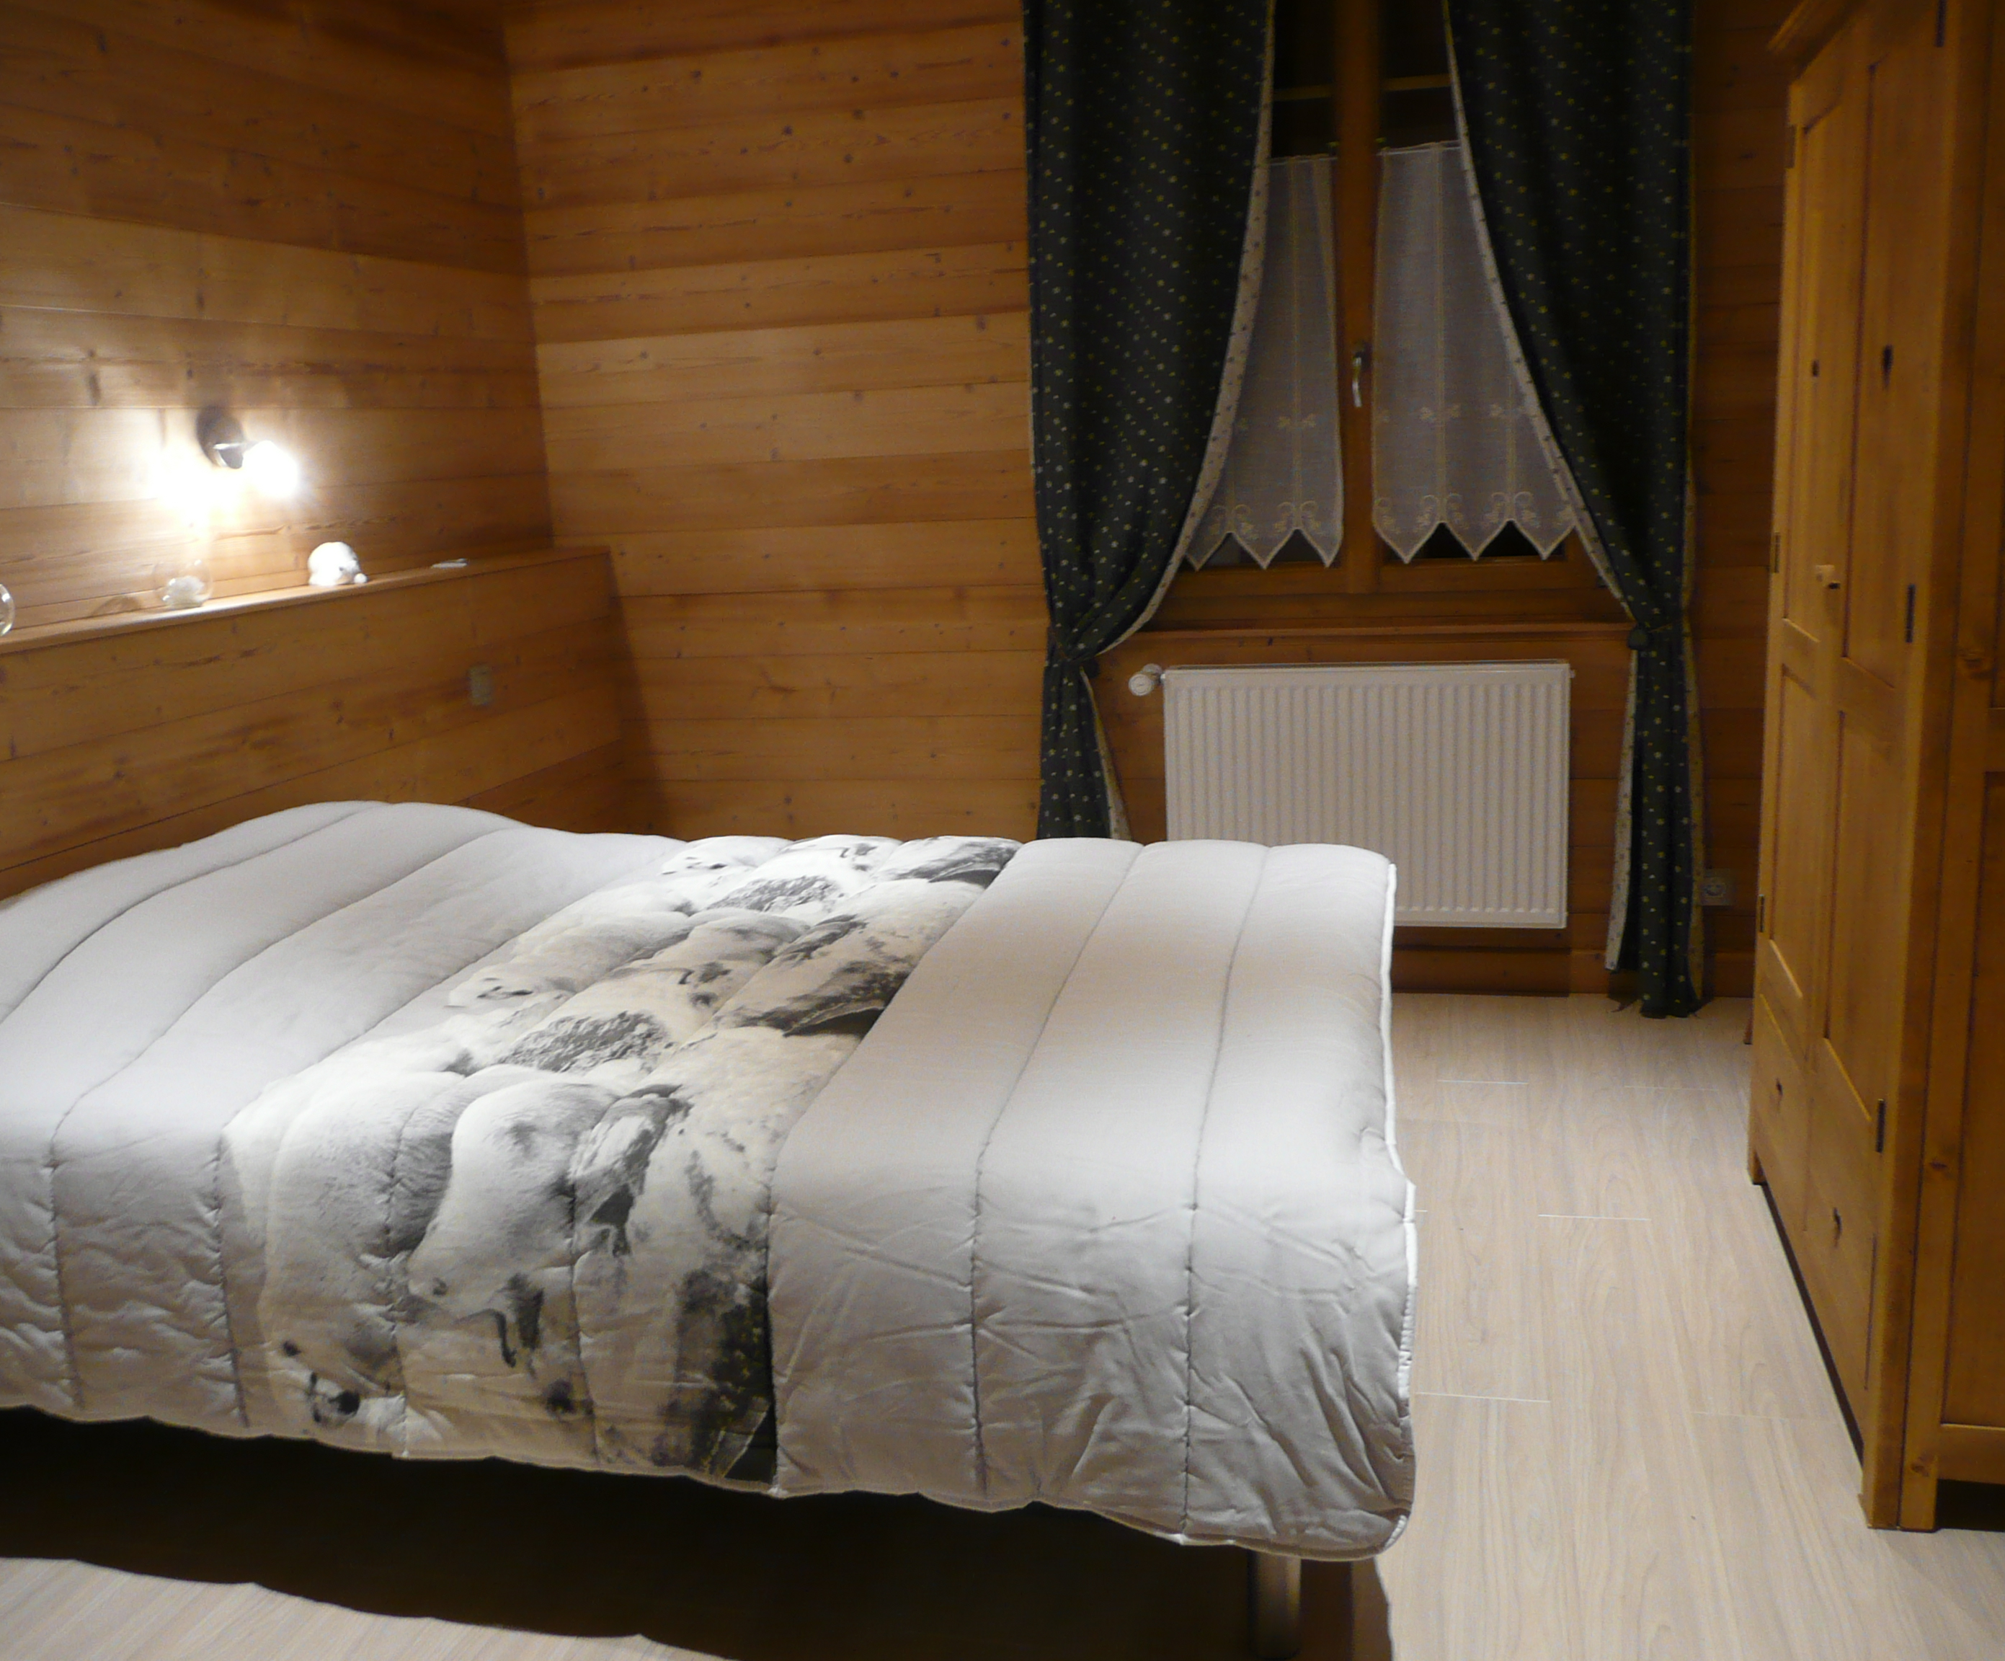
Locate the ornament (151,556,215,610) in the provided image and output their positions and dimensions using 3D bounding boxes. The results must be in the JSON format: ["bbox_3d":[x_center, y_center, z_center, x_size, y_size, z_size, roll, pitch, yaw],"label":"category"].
[{"bbox_3d":[-1.470,-0.444,3.221,0.099,0.087,0.099,1,13,15],"label":"ornament"}]

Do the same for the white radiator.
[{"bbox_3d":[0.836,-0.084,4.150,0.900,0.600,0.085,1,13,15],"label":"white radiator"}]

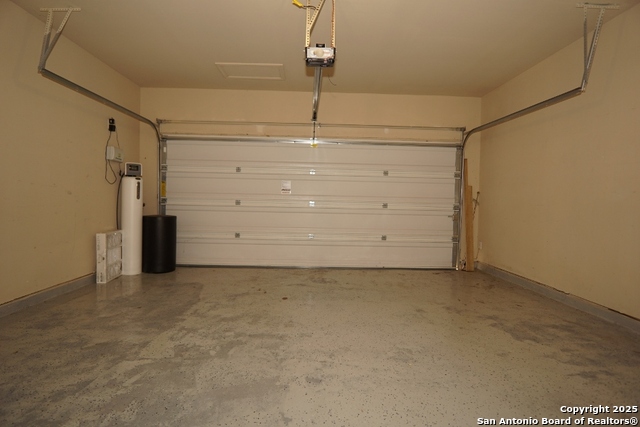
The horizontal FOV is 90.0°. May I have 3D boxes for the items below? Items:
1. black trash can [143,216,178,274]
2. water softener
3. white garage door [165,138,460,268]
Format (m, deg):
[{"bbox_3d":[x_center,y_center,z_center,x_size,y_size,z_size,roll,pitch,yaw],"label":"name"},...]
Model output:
[{"bbox_3d":[-2.462,0.446,4.914,0.460,0.835,0.460,1,2,-2],"label":"black trash can"},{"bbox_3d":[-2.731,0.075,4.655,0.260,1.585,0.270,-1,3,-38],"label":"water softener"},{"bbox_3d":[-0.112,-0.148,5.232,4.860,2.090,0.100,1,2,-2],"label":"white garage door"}]

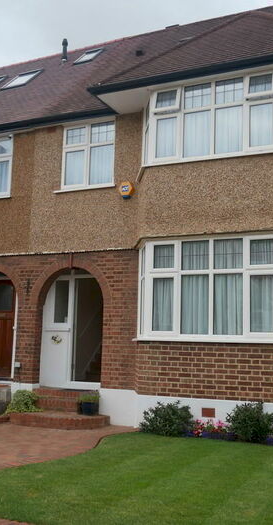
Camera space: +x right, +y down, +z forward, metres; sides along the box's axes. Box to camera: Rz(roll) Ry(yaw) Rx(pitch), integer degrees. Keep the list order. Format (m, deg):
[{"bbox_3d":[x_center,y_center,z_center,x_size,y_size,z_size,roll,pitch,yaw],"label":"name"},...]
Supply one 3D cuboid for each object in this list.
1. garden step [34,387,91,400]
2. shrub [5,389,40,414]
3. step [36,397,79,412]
[{"bbox_3d":[-1.204,2.281,10.455,1.200,0.155,0.400,-2,-9,25],"label":"garden step"},{"bbox_3d":[-1.913,2.361,10.336,0.640,0.360,0.520,-2,-9,25],"label":"shrub"},{"bbox_3d":[-1.322,2.572,10.866,1.420,0.200,0.300,-2,-10,26],"label":"step"}]

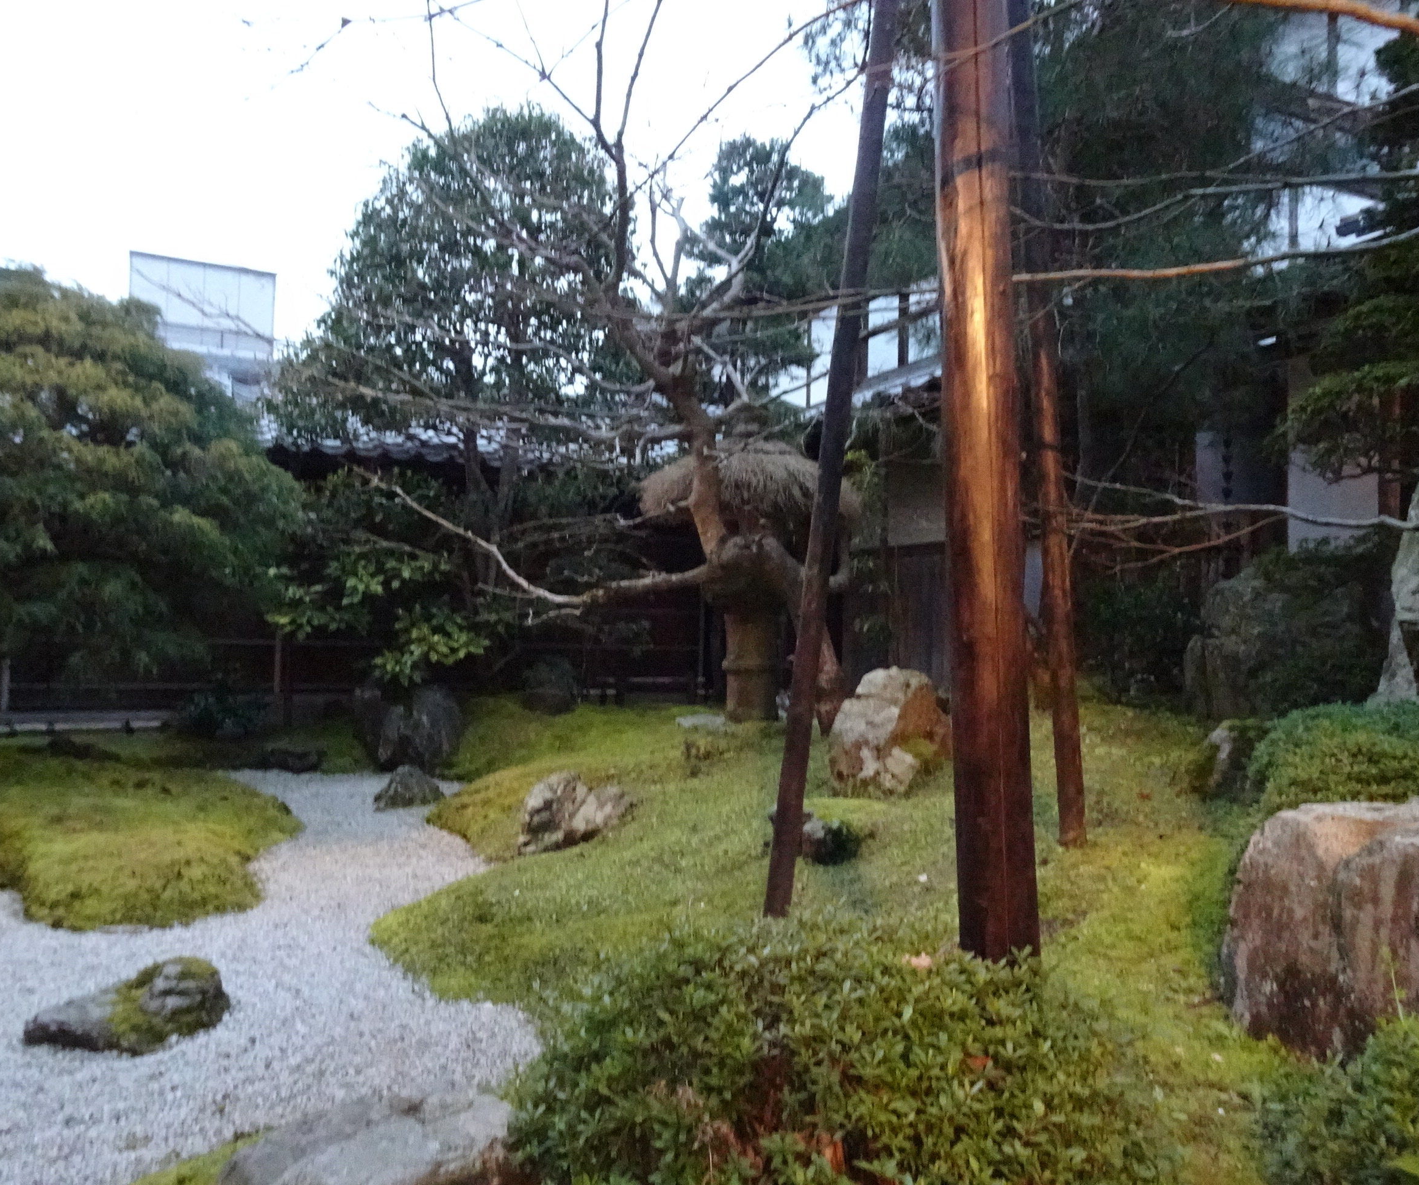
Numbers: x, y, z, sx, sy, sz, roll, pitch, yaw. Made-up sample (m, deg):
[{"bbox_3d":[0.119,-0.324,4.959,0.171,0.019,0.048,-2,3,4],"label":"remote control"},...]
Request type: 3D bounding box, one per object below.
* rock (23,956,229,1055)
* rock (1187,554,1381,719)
[{"bbox_3d":[-1.815,1.272,3.430,0.568,0.195,0.312,1,-1,-25],"label":"rock"},{"bbox_3d":[3.849,0.307,7.400,1.194,1.045,0.776,0,-1,28],"label":"rock"}]

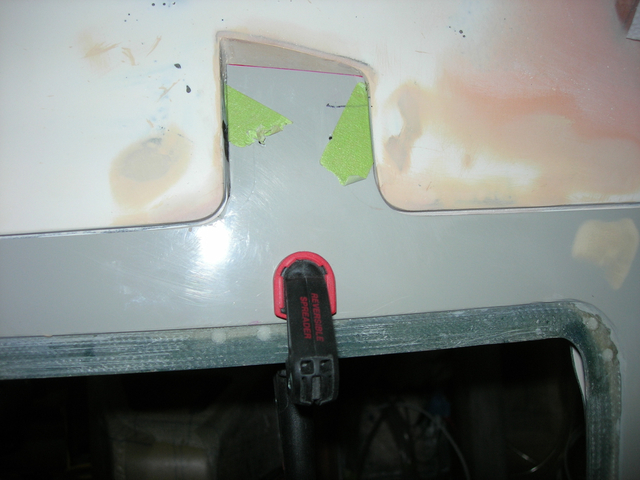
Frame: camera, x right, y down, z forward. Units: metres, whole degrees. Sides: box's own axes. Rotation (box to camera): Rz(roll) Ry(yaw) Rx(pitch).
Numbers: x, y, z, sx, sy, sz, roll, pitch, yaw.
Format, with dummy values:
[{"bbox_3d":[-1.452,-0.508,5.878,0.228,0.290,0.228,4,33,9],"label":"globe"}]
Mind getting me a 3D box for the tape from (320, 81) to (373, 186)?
[{"bbox_3d":[0.022,-0.075,0.500,0.038,0.075,0.005,8,-3,-7],"label":"tape"}]

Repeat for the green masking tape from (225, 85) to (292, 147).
[{"bbox_3d":[-0.042,-0.088,0.492,0.047,0.046,0.005,-2,-2,-7],"label":"green masking tape"}]

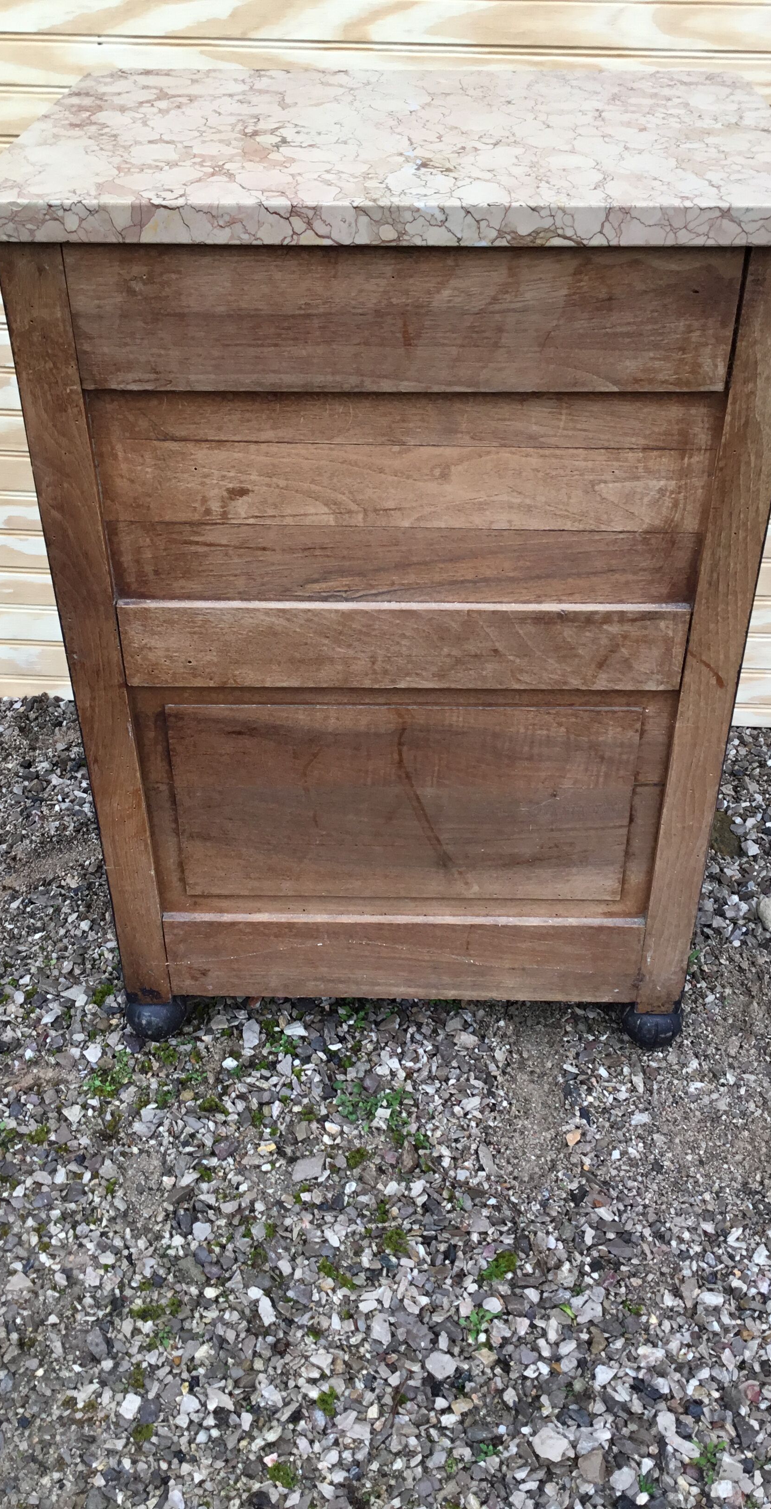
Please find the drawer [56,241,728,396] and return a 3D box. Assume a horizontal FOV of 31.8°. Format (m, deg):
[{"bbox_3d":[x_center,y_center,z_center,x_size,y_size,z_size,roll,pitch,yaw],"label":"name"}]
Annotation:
[{"bbox_3d":[0.014,-0.366,0.975,0.418,0.098,0.290,1,37,1],"label":"drawer"}]

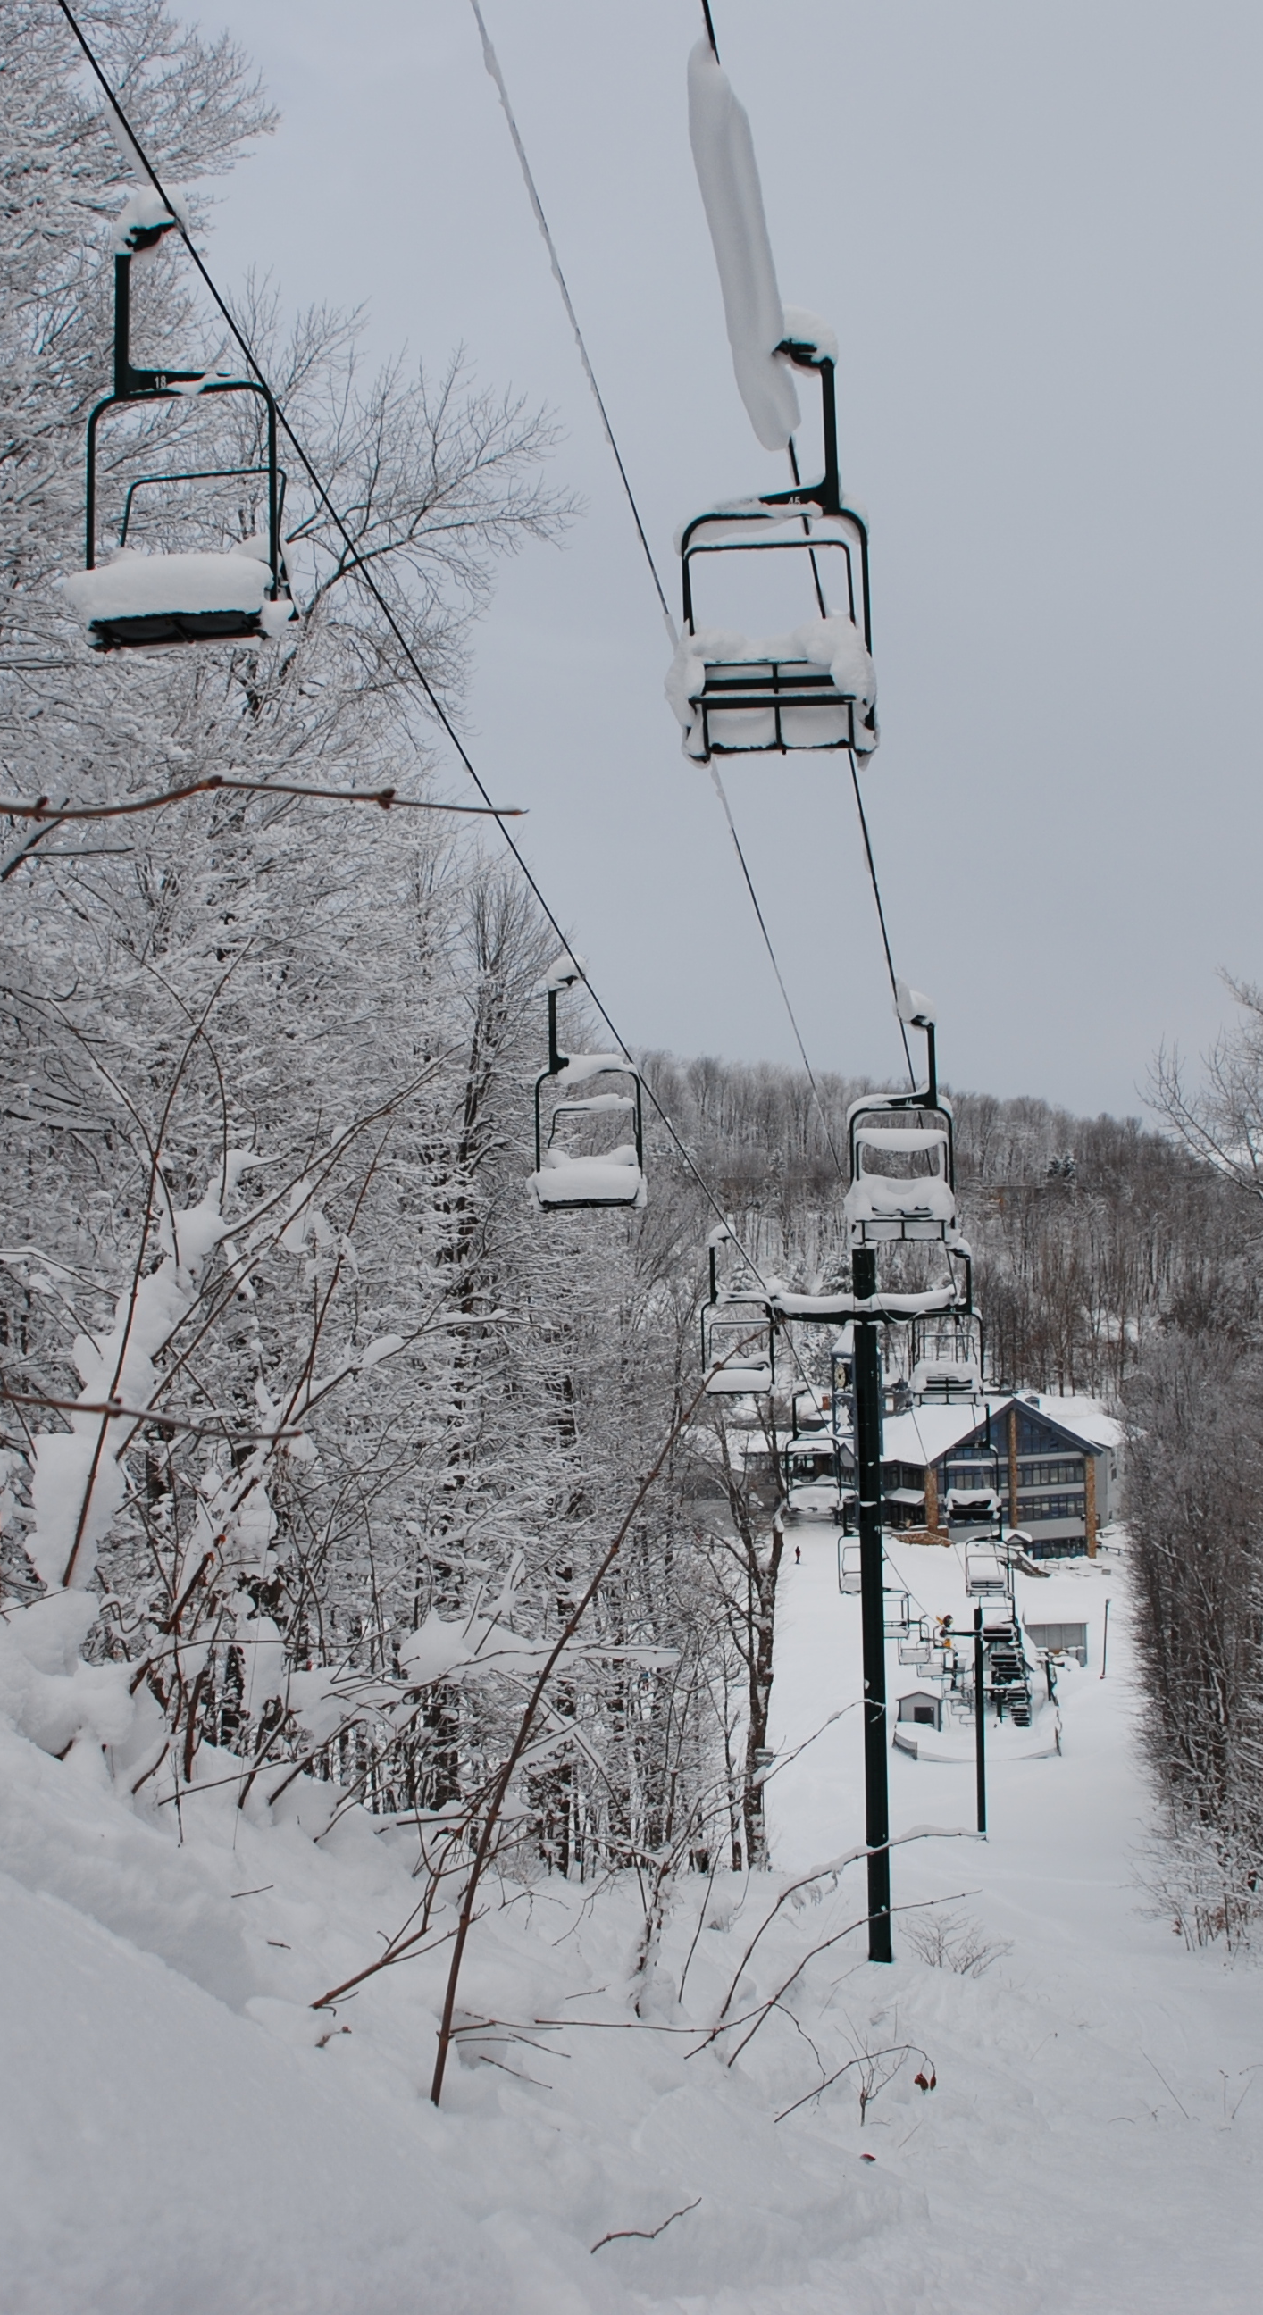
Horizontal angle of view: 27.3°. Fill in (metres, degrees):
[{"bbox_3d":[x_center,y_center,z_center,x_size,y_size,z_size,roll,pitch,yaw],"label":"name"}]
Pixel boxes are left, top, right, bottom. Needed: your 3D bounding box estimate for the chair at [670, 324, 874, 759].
[{"bbox_3d":[0.865,-3.666,15.800,1.200,2.550,0.800,-1,-2,10],"label":"chair"}]

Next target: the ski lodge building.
[{"bbox_3d":[37.805,32.361,268.000,22.000,15.800,19.000,-1,-2,-10],"label":"ski lodge building"}]

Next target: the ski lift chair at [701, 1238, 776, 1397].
[{"bbox_3d":[1.730,2.589,42.000,1.200,2.550,0.800,-1,-2,10],"label":"ski lift chair"}]

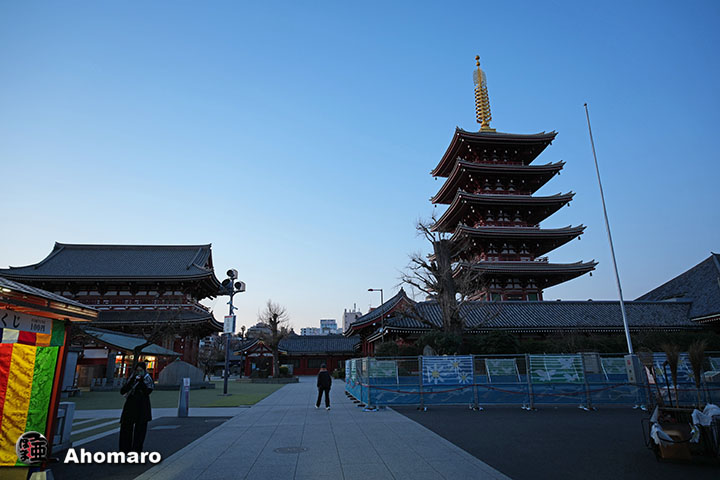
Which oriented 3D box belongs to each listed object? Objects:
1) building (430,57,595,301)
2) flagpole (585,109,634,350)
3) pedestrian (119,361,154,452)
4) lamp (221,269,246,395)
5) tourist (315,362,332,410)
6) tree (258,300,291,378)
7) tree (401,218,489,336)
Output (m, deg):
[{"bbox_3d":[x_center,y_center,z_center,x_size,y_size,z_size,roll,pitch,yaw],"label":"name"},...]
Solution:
[{"bbox_3d":[20.790,-7.994,69.612,18.400,49.800,18.400,1,-16,-5],"label":"building"},{"bbox_3d":[10.878,-0.016,19.202,0.200,13.542,0.200,1,-16,-5],"label":"flagpole"},{"bbox_3d":[-4.093,3.088,8.079,0.560,1.652,0.420,4,-17,-14],"label":"pedestrian"},{"bbox_3d":[-8.209,5.716,28.161,1.400,7.884,1.200,-7,-17,20],"label":"lamp"},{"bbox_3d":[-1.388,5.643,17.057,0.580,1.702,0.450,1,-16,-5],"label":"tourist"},{"bbox_3d":[-9.354,10.847,48.221,3.444,8.439,3.444,1,-16,-5],"label":"tree"},{"bbox_3d":[6.302,4.310,31.817,6.092,12.355,5.241,1,-16,-5],"label":"tree"}]

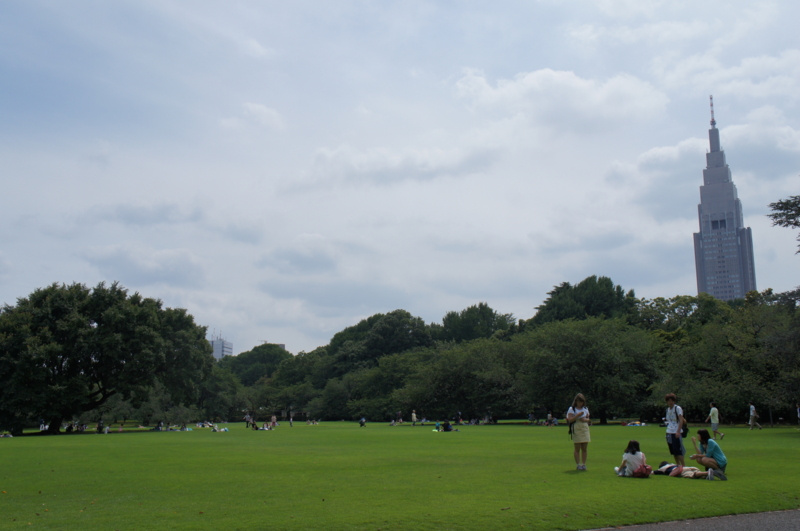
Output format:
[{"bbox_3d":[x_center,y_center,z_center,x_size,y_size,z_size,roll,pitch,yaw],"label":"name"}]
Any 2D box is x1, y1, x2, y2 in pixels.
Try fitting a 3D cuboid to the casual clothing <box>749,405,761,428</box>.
[{"bbox_3d":[21.705,9.194,50.136,0.620,1.400,0.450,-5,-11,24],"label":"casual clothing"}]

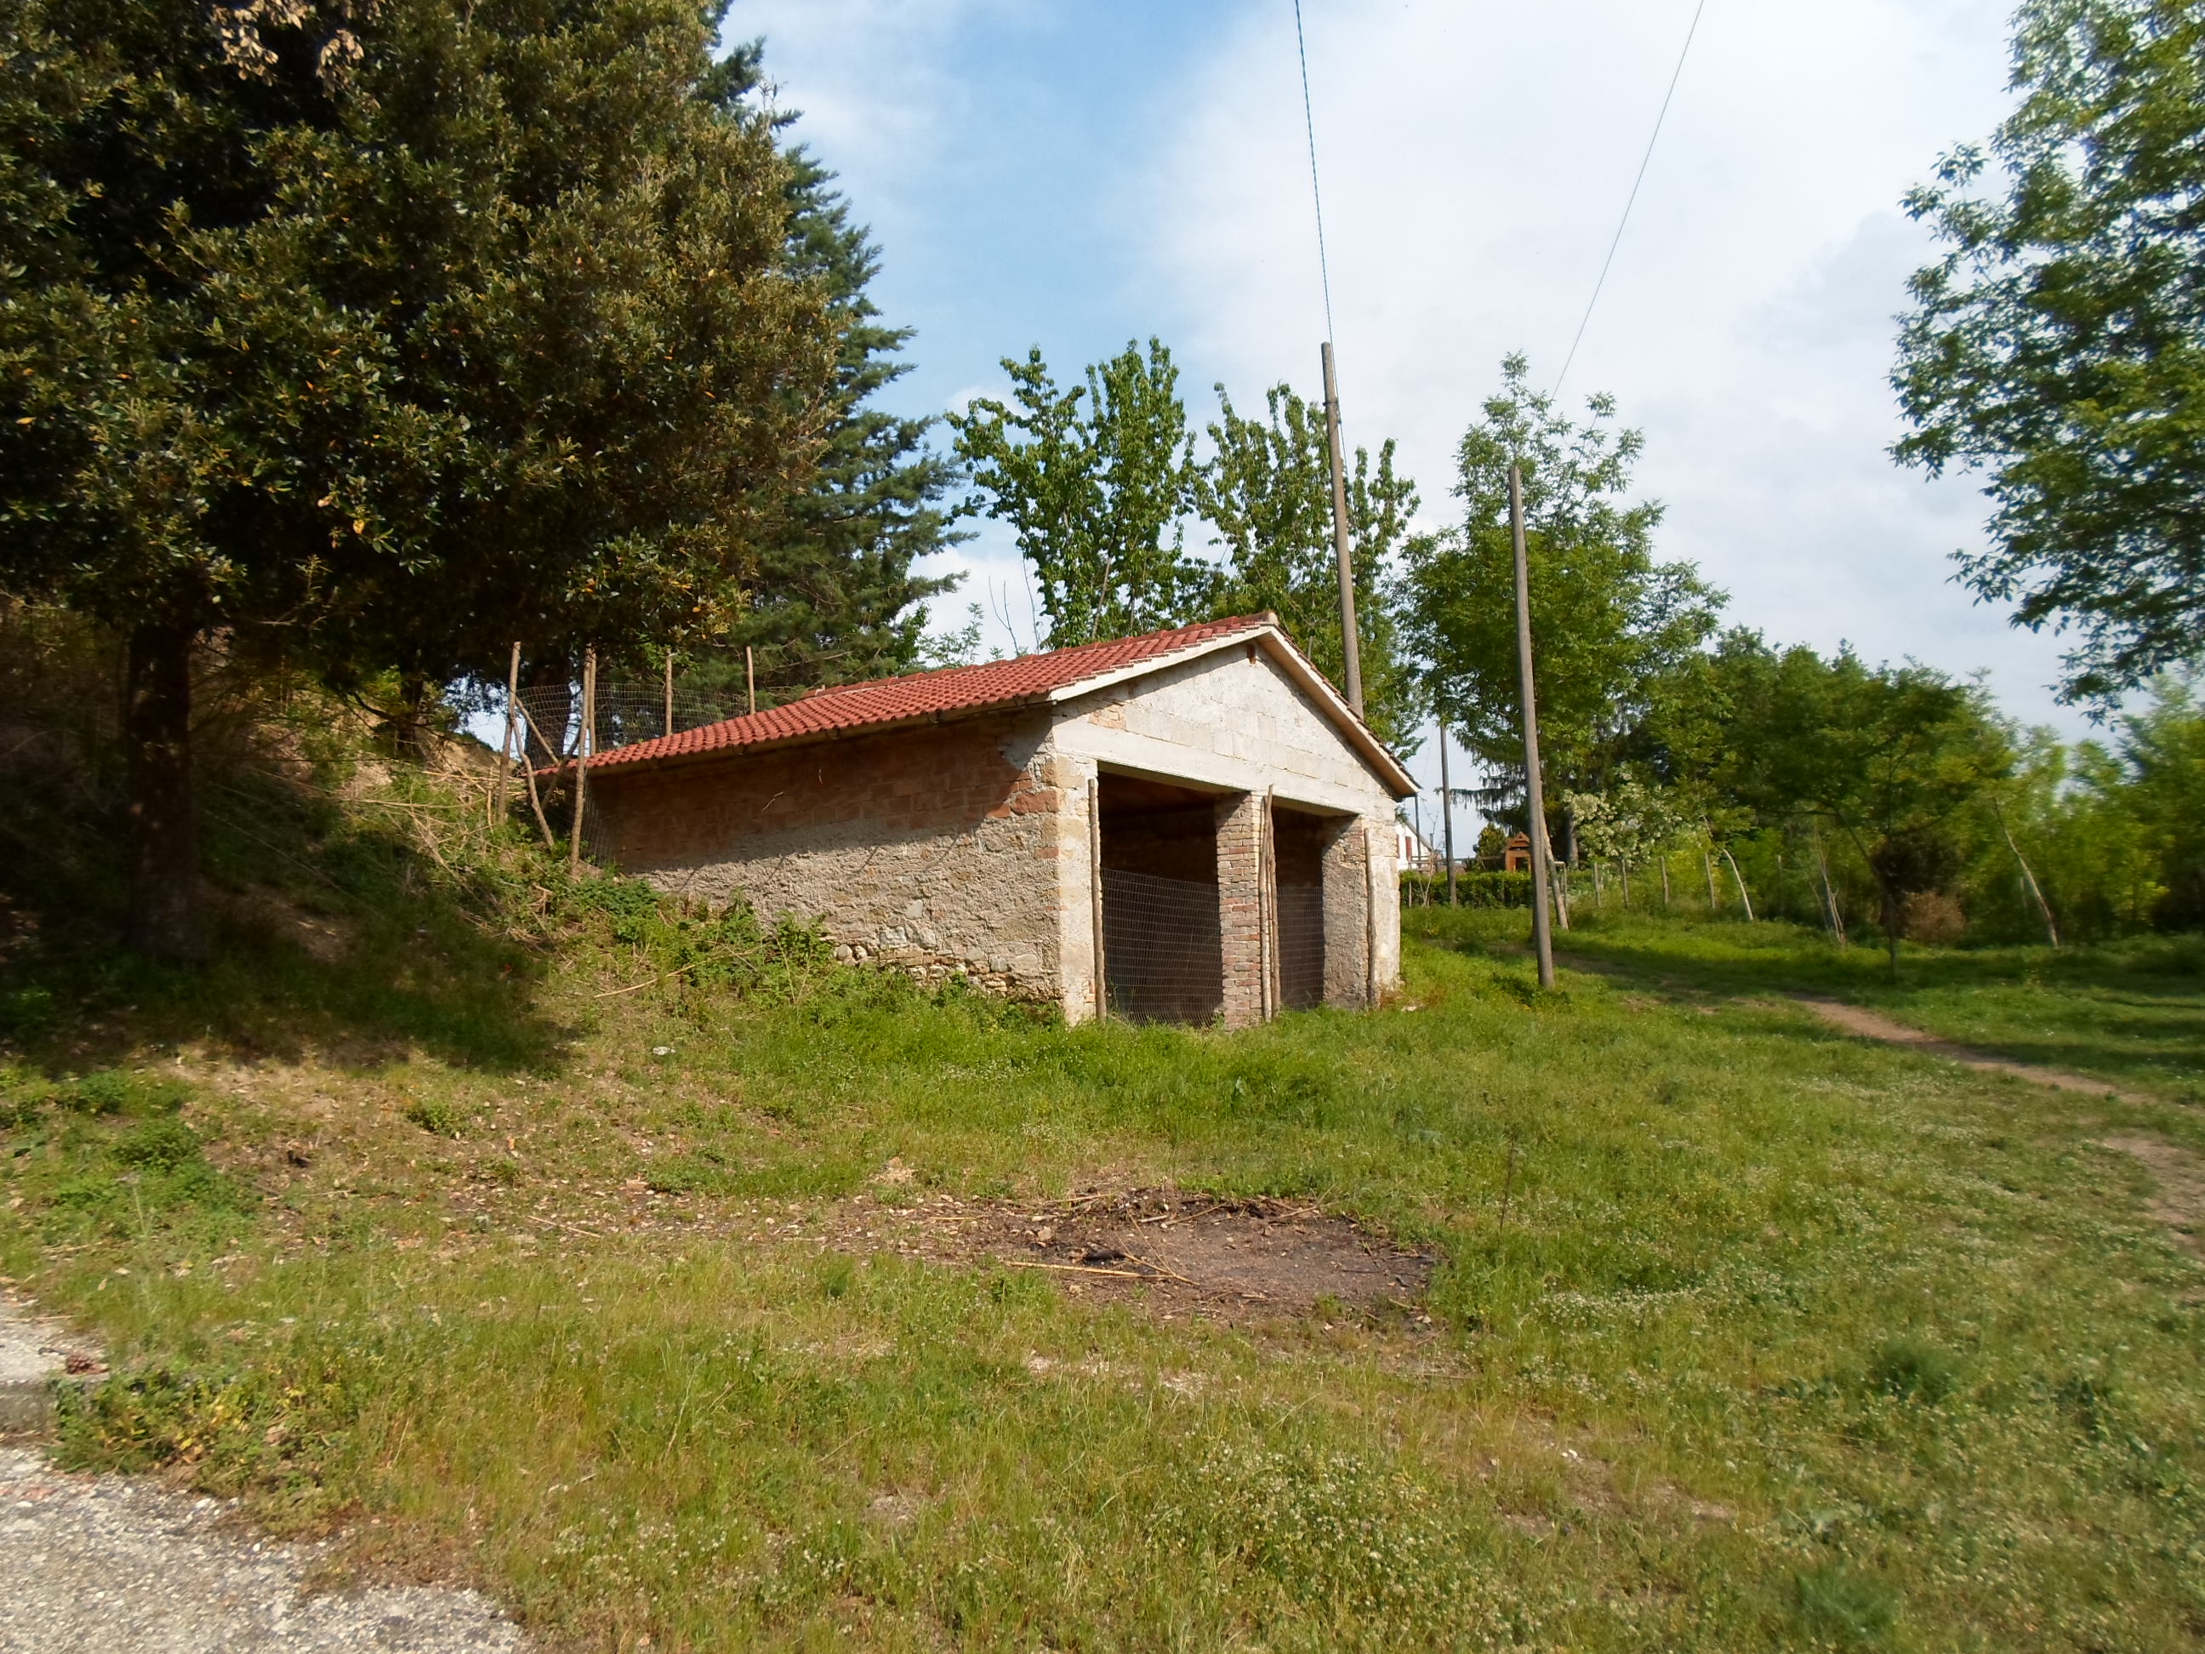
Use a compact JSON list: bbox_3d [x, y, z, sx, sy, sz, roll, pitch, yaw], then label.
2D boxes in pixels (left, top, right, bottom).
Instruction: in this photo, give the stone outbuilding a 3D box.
[{"bbox_3d":[-0.854,0.101,16.665,5.945,3.863,7.748,-6,-7,31],"label":"stone outbuilding"}]

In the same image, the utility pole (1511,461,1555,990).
[{"bbox_3d":[5.482,-1.349,20.364,0.190,6.828,0.190,-2,-6,0],"label":"utility pole"}]

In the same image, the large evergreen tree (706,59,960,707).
[{"bbox_3d":[-5.476,-6.214,22.303,6.300,14.643,6.300,-2,-6,0],"label":"large evergreen tree"}]

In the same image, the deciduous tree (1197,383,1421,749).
[{"bbox_3d":[3.027,-2.517,23.248,3.200,8.171,3.200,-2,-6,0],"label":"deciduous tree"}]

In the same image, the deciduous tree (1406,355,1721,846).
[{"bbox_3d":[7.294,-3.072,26.546,5.100,9.951,5.000,-2,-6,0],"label":"deciduous tree"}]

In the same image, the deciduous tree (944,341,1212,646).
[{"bbox_3d":[-0.427,-2.927,22.964,3.600,8.466,3.400,-2,-6,0],"label":"deciduous tree"}]

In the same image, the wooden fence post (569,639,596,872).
[{"bbox_3d":[-4.584,-0.599,14.008,0.075,2.007,0.075,1,-6,0],"label":"wooden fence post"}]

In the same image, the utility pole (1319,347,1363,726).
[{"bbox_3d":[3.275,-2.459,20.929,0.200,8.113,0.200,-4,-6,0],"label":"utility pole"}]

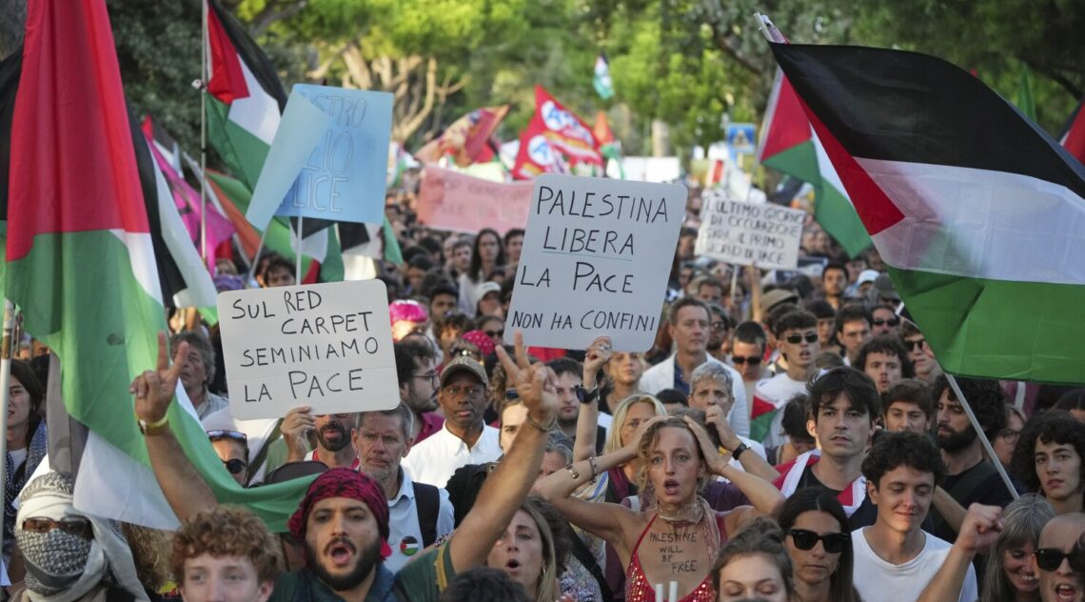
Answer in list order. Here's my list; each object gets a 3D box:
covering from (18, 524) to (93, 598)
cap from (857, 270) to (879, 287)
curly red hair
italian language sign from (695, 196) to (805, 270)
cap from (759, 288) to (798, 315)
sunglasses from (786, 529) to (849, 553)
[{"bbox_3d":[-0.958,0.511,5.920,0.148,0.137,0.130,0,2,1],"label":"covering"},{"bbox_3d":[2.434,-0.171,22.500,0.175,0.130,0.240,0,2,-8],"label":"cap"},{"bbox_3d":[-0.564,0.433,5.370,0.192,0.150,0.210,0,2,6],"label":"curly red hair"},{"bbox_3d":[1.350,-0.436,19.500,0.670,0.410,0.020,10,2,0],"label":"italian language sign"},{"bbox_3d":[1.418,0.003,18.000,0.245,0.135,0.175,-9,3,41],"label":"cap"},{"bbox_3d":[0.639,0.558,7.030,0.142,0.048,0.135,4,2,-11],"label":"sunglasses"}]

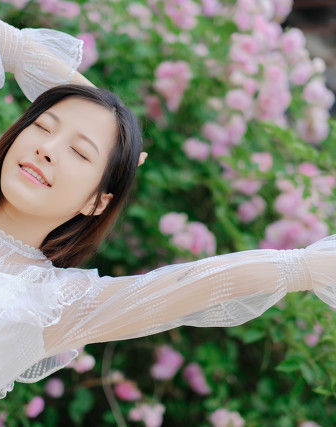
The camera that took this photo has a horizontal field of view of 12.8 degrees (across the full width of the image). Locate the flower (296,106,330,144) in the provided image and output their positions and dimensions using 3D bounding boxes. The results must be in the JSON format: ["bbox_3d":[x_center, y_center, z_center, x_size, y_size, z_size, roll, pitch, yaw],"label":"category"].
[{"bbox_3d":[0.297,-0.180,3.050,0.069,0.076,0.062,31,-3,3],"label":"flower"}]

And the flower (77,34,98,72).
[{"bbox_3d":[-0.165,-0.318,2.950,0.065,0.079,0.061,31,-3,-6],"label":"flower"}]

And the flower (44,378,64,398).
[{"bbox_3d":[-0.187,0.288,2.458,0.033,0.033,0.028,32,0,-7],"label":"flower"}]

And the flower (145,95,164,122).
[{"bbox_3d":[-0.025,-0.193,2.720,0.035,0.045,0.035,-9,0,1],"label":"flower"}]

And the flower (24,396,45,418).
[{"bbox_3d":[-0.217,0.316,2.429,0.029,0.037,0.029,32,0,-7],"label":"flower"}]

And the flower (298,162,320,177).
[{"bbox_3d":[0.261,-0.081,2.759,0.041,0.026,0.031,32,0,-7],"label":"flower"}]

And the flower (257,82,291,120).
[{"bbox_3d":[0.199,-0.211,2.817,0.060,0.067,0.056,32,0,-7],"label":"flower"}]

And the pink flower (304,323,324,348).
[{"bbox_3d":[0.270,0.223,2.750,0.035,0.041,0.034,30,-3,7],"label":"pink flower"}]

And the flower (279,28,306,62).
[{"bbox_3d":[0.238,-0.326,2.880,0.052,0.056,0.050,33,-1,10],"label":"flower"}]

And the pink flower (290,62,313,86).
[{"bbox_3d":[0.273,-0.286,3.050,0.047,0.053,0.043,31,-3,2],"label":"pink flower"}]

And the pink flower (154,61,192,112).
[{"bbox_3d":[0.008,-0.236,2.780,0.071,0.093,0.067,12,0,7],"label":"pink flower"}]

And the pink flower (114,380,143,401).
[{"bbox_3d":[-0.066,0.297,2.510,0.047,0.030,0.033,32,0,-7],"label":"pink flower"}]

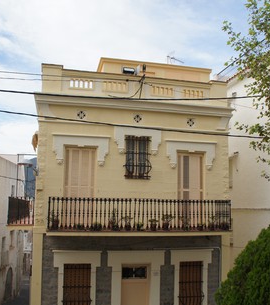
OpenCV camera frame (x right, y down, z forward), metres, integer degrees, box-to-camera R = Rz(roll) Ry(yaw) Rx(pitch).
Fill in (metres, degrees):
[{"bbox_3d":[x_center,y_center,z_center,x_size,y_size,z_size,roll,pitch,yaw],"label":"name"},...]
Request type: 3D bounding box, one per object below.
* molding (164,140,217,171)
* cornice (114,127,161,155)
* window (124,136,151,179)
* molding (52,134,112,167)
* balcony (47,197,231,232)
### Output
[{"bbox_3d":[1.973,0.112,11.931,1.885,0.981,0.150,3,-8,-12],"label":"molding"},{"bbox_3d":[0.105,-0.371,11.585,1.647,0.889,0.120,3,-8,-12],"label":"cornice"},{"bbox_3d":[0.091,0.185,11.525,0.952,1.431,0.250,3,-8,-12],"label":"window"},{"bbox_3d":[-1.722,-0.043,11.113,1.871,1.011,0.150,3,-8,-12],"label":"molding"},{"bbox_3d":[0.202,1.936,10.834,5.635,0.982,1.038,3,-8,-12],"label":"balcony"}]

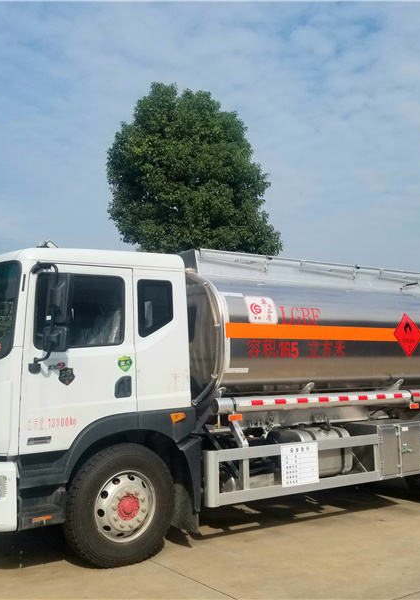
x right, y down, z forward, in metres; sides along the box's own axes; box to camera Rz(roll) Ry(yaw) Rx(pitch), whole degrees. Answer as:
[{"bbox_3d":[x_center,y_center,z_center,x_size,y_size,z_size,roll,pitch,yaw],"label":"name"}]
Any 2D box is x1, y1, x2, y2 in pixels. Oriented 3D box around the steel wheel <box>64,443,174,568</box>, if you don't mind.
[{"bbox_3d":[-0.786,1.829,5.385,1.040,1.040,0.280,5,-7,-34],"label":"steel wheel"}]

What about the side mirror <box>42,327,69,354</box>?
[{"bbox_3d":[-1.223,0.313,4.756,0.200,0.220,0.100,-3,-6,28],"label":"side mirror"}]

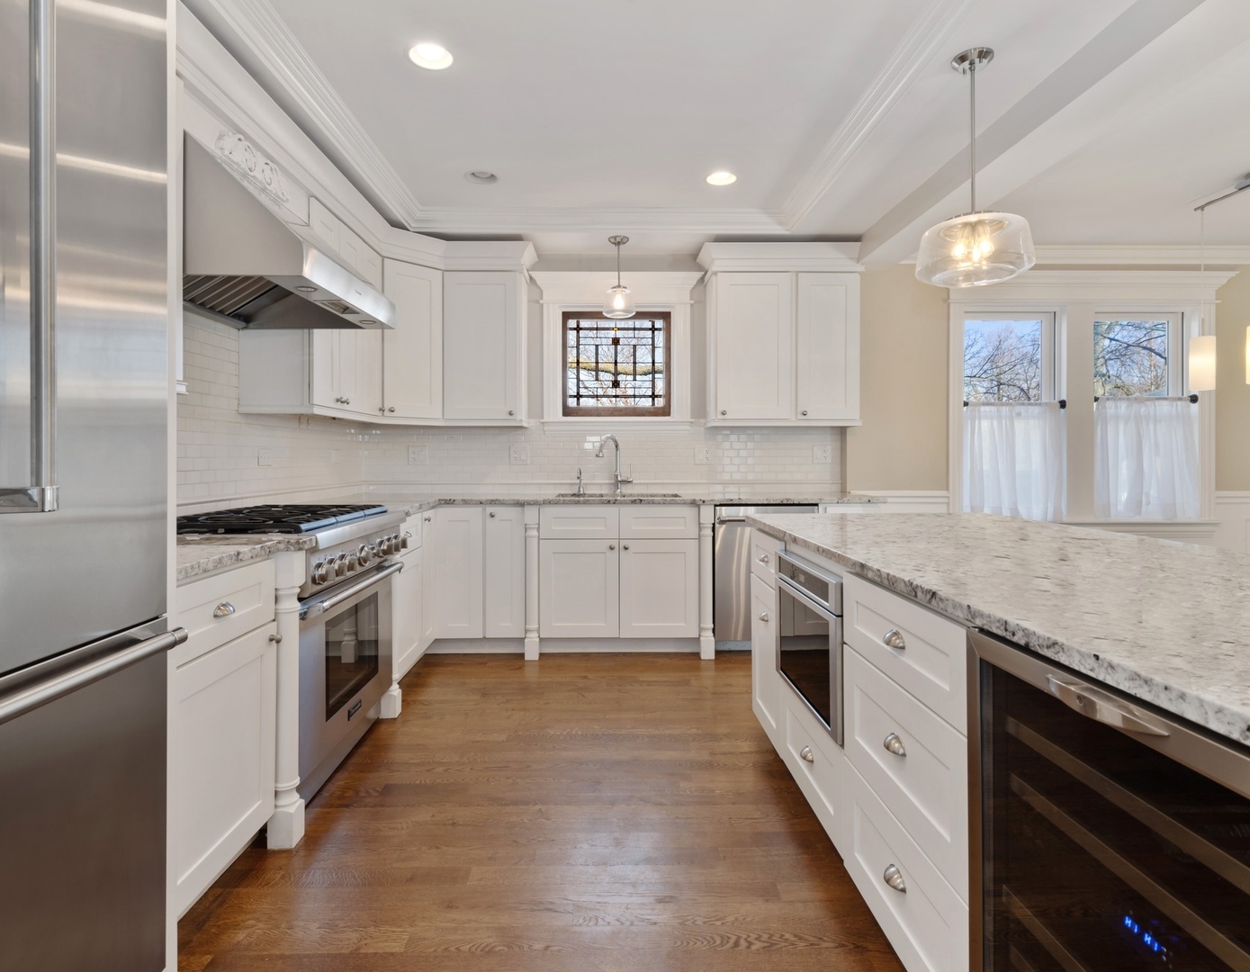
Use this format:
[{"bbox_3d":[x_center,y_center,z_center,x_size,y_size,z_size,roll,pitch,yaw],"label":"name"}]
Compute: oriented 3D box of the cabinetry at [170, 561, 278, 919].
[{"bbox_3d":[-1.323,0.598,1.797,0.615,0.757,0.480,0,1,-1],"label":"cabinetry"}]

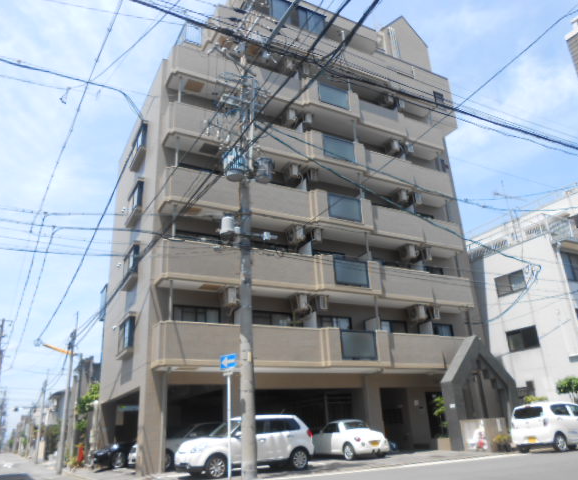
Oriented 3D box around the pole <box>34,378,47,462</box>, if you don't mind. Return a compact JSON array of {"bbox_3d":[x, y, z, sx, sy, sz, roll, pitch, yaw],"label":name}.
[{"bbox_3d":[-14.505,10.550,28.262,0.260,4.710,0.260,7,-23,-24],"label":"pole"}]

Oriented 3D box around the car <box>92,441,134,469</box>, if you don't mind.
[{"bbox_3d":[-5.689,8.437,19.727,4.400,1.470,1.700,7,-23,-24],"label":"car"}]

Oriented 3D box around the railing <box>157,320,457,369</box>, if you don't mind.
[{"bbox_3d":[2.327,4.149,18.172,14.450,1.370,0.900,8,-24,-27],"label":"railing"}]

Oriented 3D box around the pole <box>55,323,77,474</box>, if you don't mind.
[{"bbox_3d":[-9.341,6.574,20.379,0.280,6.120,0.280,8,-24,-26],"label":"pole"}]

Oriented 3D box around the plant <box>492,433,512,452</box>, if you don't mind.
[{"bbox_3d":[7.281,6.928,16.447,0.520,0.600,0.500,7,-23,-24],"label":"plant"}]

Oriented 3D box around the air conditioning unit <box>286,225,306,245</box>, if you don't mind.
[{"bbox_3d":[0.269,-0.165,19.817,0.300,0.560,0.780,9,-24,-28],"label":"air conditioning unit"}]

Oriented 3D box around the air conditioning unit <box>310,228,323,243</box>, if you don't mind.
[{"bbox_3d":[1.062,-0.064,20.216,0.300,0.570,0.780,7,-23,-24],"label":"air conditioning unit"}]

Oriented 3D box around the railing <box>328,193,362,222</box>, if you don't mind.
[{"bbox_3d":[2.339,-1.317,19.877,1.620,1.060,0.080,8,-24,-26],"label":"railing"}]

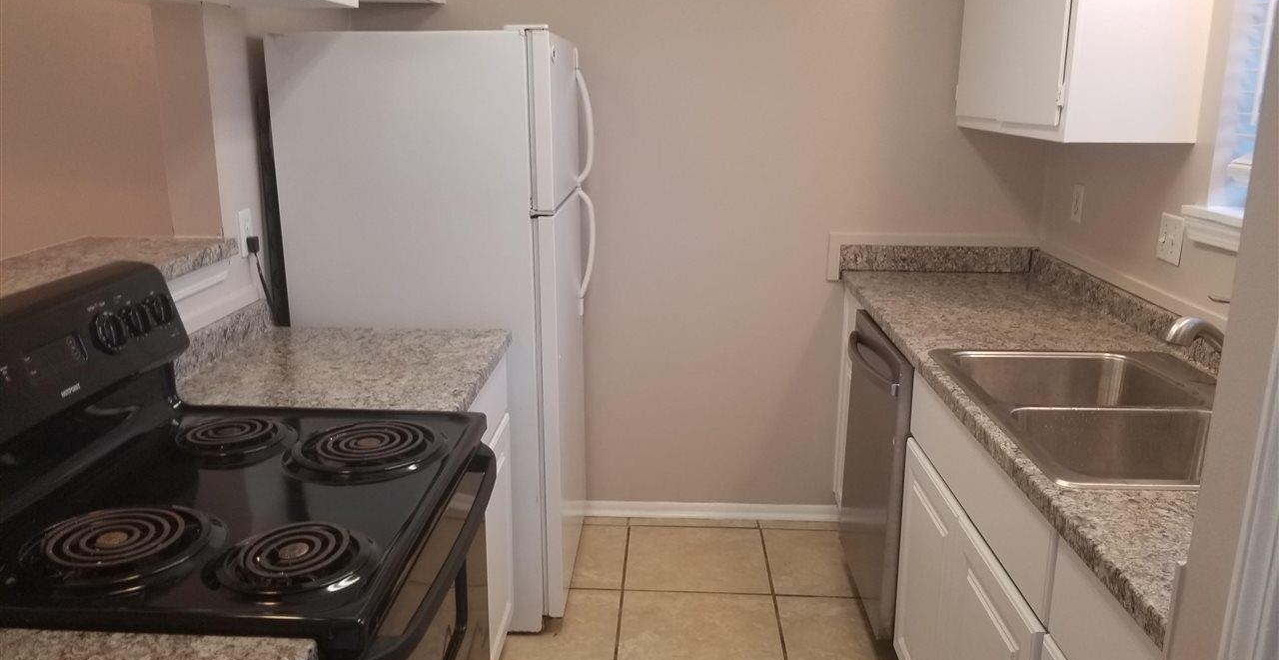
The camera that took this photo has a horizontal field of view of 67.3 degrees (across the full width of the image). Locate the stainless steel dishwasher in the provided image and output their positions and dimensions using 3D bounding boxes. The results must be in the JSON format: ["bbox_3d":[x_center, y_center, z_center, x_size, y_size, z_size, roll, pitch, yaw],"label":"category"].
[{"bbox_3d":[0.927,0.411,2.716,0.615,0.845,0.605,1,14,2],"label":"stainless steel dishwasher"}]

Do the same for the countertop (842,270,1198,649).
[{"bbox_3d":[0.956,0.085,2.151,0.645,0.039,2.215,1,14,2],"label":"countertop"}]

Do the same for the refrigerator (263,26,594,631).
[{"bbox_3d":[-0.532,-0.028,2.905,0.750,1.649,0.750,1,14,2],"label":"refrigerator"}]

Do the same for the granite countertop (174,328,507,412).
[{"bbox_3d":[-0.655,0.092,2.116,0.659,0.039,0.640,1,14,2],"label":"granite countertop"}]

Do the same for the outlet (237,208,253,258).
[{"bbox_3d":[-0.965,-0.235,2.374,0.012,0.116,0.070,1,14,2],"label":"outlet"}]

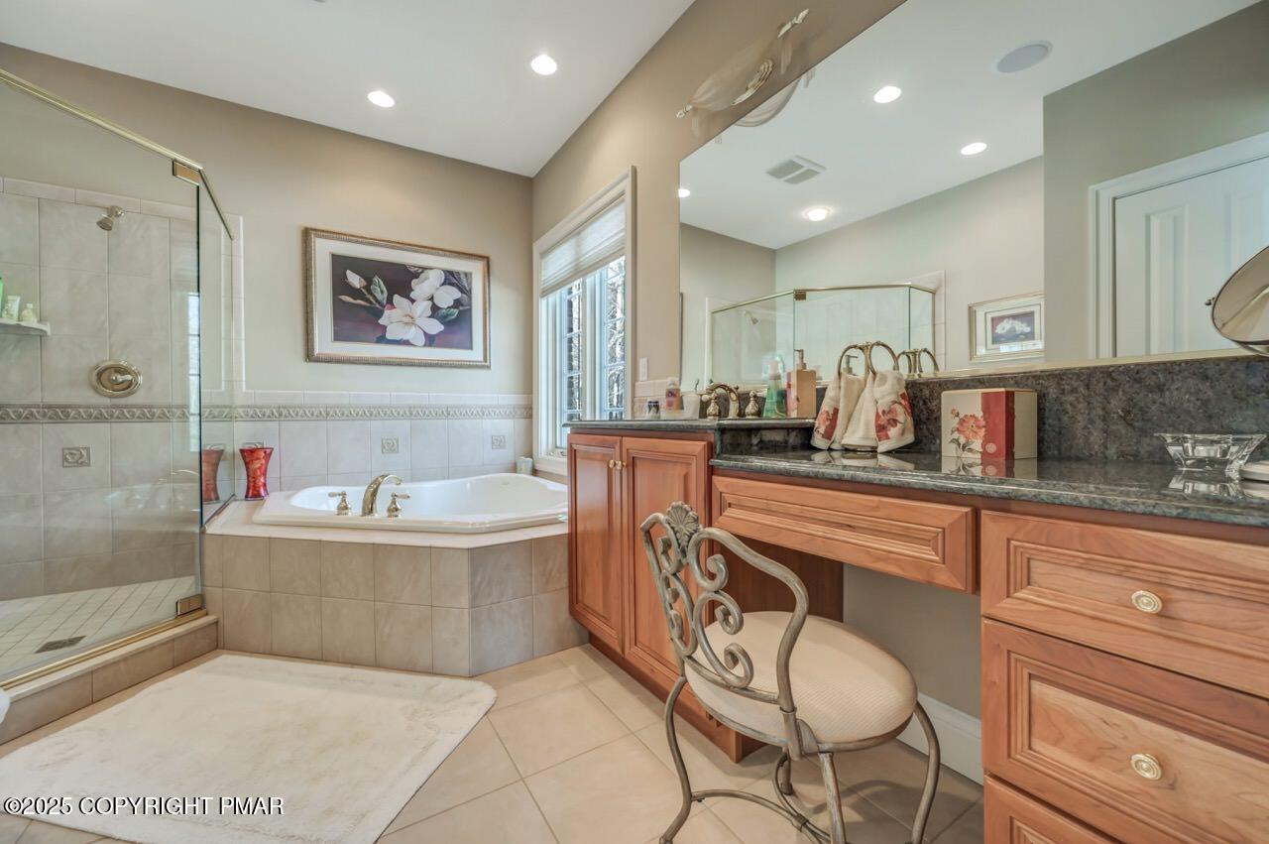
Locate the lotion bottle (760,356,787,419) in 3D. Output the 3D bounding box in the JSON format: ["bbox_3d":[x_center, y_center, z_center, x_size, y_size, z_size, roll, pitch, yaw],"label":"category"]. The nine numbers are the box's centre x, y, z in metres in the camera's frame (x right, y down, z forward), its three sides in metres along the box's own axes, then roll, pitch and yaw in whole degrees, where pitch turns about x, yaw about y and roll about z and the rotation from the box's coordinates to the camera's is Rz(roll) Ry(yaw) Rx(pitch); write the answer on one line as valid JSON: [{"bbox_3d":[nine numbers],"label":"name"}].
[{"bbox_3d":[0.466,-0.113,1.636,0.065,0.208,0.080,-1,0,-33],"label":"lotion bottle"}]

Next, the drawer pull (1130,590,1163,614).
[{"bbox_3d":[0.623,0.218,0.598,0.027,0.028,0.028,-1,0,-33],"label":"drawer pull"}]

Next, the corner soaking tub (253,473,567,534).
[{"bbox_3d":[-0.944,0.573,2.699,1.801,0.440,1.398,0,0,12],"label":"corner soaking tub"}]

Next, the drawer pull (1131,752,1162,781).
[{"bbox_3d":[0.624,0.418,0.600,0.027,0.028,0.028,-1,0,-33],"label":"drawer pull"}]

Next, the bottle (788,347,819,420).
[{"bbox_3d":[0.519,-0.116,1.533,0.082,0.214,0.046,-1,0,-33],"label":"bottle"}]

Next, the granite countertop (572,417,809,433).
[{"bbox_3d":[0.197,0.007,1.745,0.573,0.032,0.891,-1,0,-33],"label":"granite countertop"}]

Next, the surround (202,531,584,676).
[{"bbox_3d":[-0.961,0.676,2.018,1.522,0.469,0.361,0,0,12],"label":"surround"}]

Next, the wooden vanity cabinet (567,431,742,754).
[{"bbox_3d":[0.202,0.463,1.771,0.544,0.880,0.848,-1,0,-33],"label":"wooden vanity cabinet"}]

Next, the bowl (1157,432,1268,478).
[{"bbox_3d":[0.933,0.053,0.802,0.116,0.062,0.116,-1,0,-33],"label":"bowl"}]

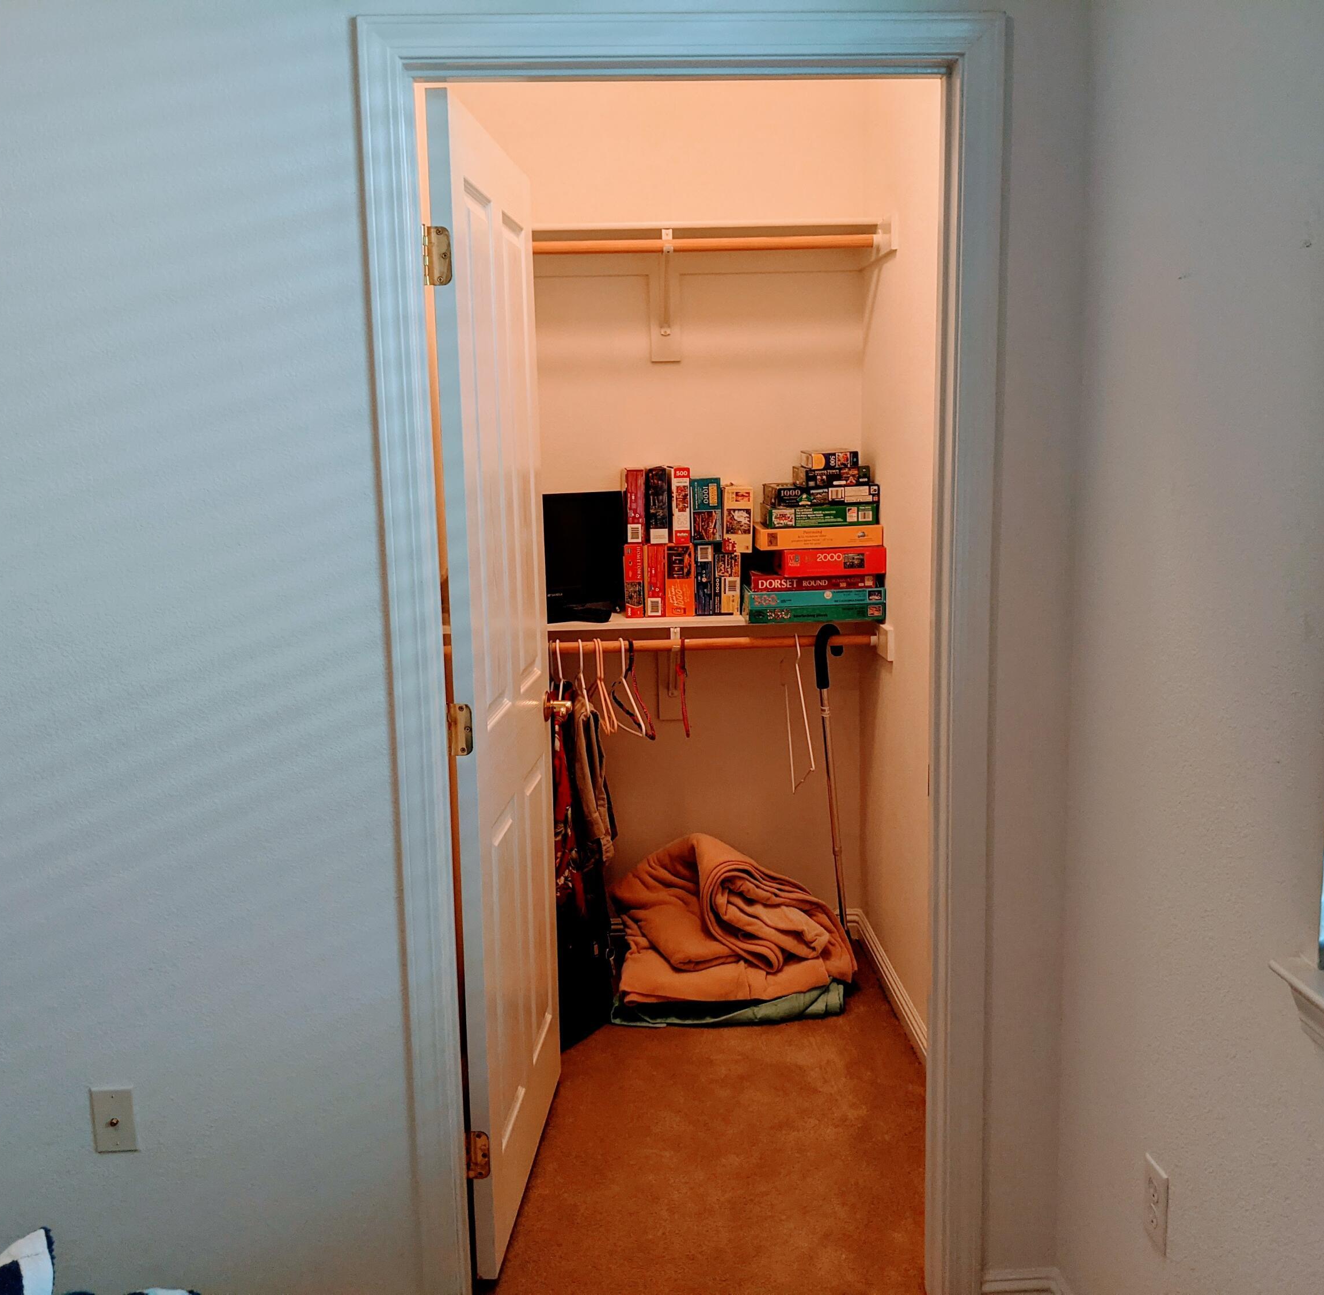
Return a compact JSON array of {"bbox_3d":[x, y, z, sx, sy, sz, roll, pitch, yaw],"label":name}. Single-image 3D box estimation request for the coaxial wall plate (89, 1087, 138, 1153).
[{"bbox_3d":[-0.898,0.775,2.210,0.070,0.115,0.013,-1,9,-2],"label":"coaxial wall plate"}]

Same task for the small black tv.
[{"bbox_3d":[-0.303,-0.242,3.603,0.430,0.337,0.165,-6,10,-27],"label":"small black tv"}]

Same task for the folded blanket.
[{"bbox_3d":[0.185,0.696,3.674,0.635,0.385,0.410,-1,9,-2],"label":"folded blanket"}]

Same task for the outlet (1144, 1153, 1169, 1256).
[{"bbox_3d":[0.681,0.769,1.859,0.008,0.115,0.070,-1,9,-2],"label":"outlet"}]

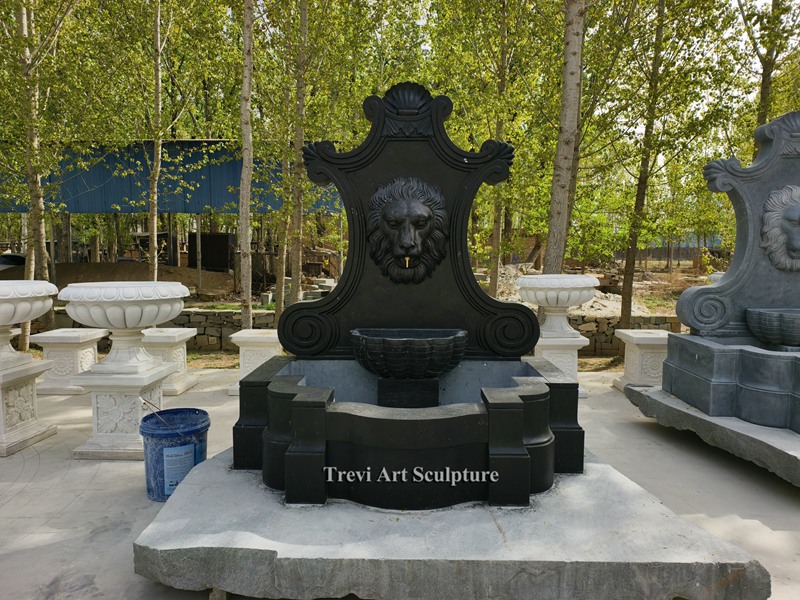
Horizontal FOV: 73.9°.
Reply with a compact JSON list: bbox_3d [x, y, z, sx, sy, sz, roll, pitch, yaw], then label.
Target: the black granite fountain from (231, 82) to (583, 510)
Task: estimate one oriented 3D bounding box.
[{"bbox_3d":[0.047,-0.190,2.766,1.775,2.106,1.134,0,5,1],"label":"black granite fountain"}]

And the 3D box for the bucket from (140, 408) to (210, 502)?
[{"bbox_3d":[-1.127,0.779,2.697,0.326,0.371,0.326,0,5,0],"label":"bucket"}]

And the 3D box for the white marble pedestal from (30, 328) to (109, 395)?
[{"bbox_3d":[-2.903,0.538,4.719,0.436,0.499,0.436,0,5,0],"label":"white marble pedestal"}]

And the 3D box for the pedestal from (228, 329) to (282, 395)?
[{"bbox_3d":[-1.216,0.537,4.666,0.436,0.499,0.436,0,5,-3],"label":"pedestal"}]

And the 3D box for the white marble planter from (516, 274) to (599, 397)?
[{"bbox_3d":[1.309,0.291,4.499,0.692,1.003,0.692,0,5,-3],"label":"white marble planter"}]

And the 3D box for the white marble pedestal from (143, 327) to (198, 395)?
[{"bbox_3d":[-2.080,0.537,4.692,0.436,0.499,0.436,0,5,2],"label":"white marble pedestal"}]

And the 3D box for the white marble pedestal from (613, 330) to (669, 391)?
[{"bbox_3d":[2.112,0.543,4.485,0.436,0.499,0.436,0,5,3],"label":"white marble pedestal"}]

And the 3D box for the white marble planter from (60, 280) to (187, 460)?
[{"bbox_3d":[-1.670,0.412,3.262,0.692,1.003,0.692,0,5,2],"label":"white marble planter"}]

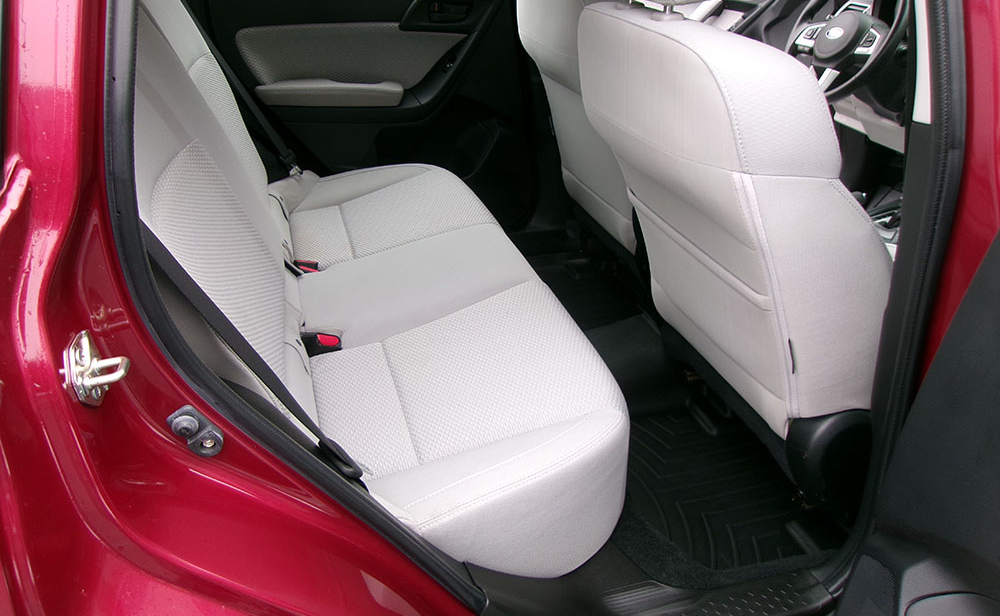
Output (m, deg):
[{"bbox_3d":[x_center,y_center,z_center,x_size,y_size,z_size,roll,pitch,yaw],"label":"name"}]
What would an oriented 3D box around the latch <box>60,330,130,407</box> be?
[{"bbox_3d":[-0.345,0.052,0.665,0.051,0.061,0.044,-1,28,-7],"label":"latch"}]

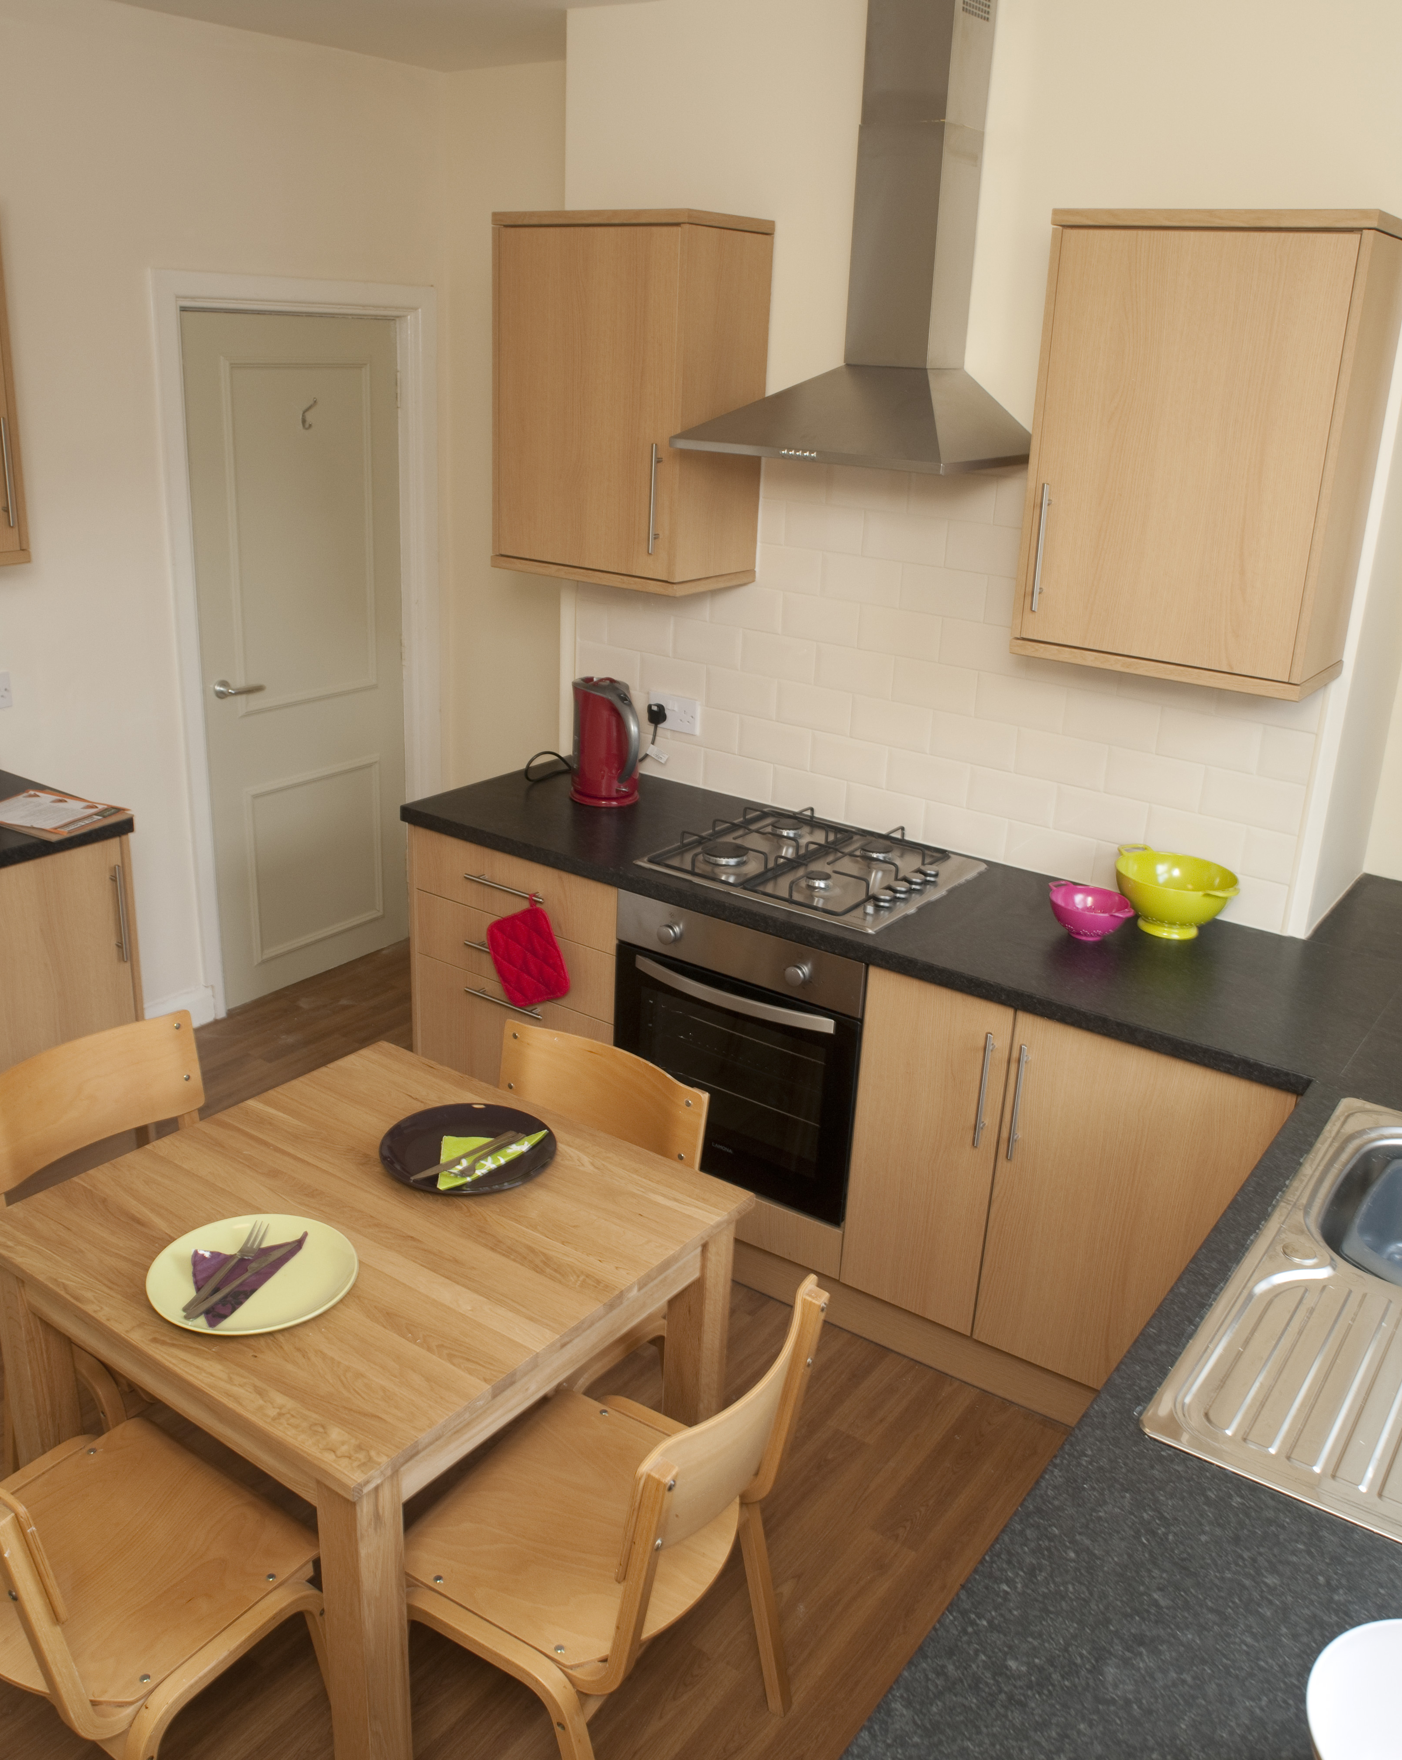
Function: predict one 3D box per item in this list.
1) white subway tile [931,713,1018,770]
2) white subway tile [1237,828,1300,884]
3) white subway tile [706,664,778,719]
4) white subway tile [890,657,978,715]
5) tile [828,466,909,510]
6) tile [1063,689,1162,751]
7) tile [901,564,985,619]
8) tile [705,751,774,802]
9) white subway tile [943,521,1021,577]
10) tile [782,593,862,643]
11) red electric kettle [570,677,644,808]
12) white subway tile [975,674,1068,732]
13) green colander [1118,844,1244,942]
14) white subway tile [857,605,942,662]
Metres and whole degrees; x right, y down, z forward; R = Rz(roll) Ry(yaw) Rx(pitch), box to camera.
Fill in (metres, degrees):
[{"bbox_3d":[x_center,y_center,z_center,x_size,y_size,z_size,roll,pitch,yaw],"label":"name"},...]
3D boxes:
[{"bbox_3d":[0.587,-0.298,3.167,0.198,0.100,0.010,16,25,32],"label":"white subway tile"},{"bbox_3d":[1.120,-0.050,2.883,0.095,0.100,0.010,16,24,32],"label":"white subway tile"},{"bbox_3d":[0.094,-0.448,3.523,0.200,0.100,0.008,16,25,32],"label":"white subway tile"},{"bbox_3d":[0.511,-0.420,3.206,0.200,0.100,0.010,16,24,32],"label":"white subway tile"},{"bbox_3d":[0.358,-0.846,3.134,0.198,0.099,0.009,16,25,32],"label":"tile"},{"bbox_3d":[0.843,-0.328,3.007,0.200,0.100,0.008,16,25,32],"label":"tile"},{"bbox_3d":[0.518,-0.607,3.109,0.198,0.100,0.010,16,25,32],"label":"tile"},{"bbox_3d":[0.088,-0.251,3.555,0.198,0.100,0.010,16,25,32],"label":"tile"},{"bbox_3d":[0.607,-0.685,3.047,0.200,0.100,0.010,16,24,32],"label":"white subway tile"},{"bbox_3d":[0.267,-0.586,3.332,0.200,0.100,0.010,16,24,32],"label":"tile"},{"bbox_3d":[-0.223,-0.319,3.469,0.195,0.262,0.160,15,25,30],"label":"red electric kettle"},{"bbox_3d":[0.668,-0.371,3.068,0.198,0.099,0.009,16,25,32],"label":"white subway tile"},{"bbox_3d":[0.924,0.039,2.866,0.240,0.122,0.270,-5,22,-19],"label":"green colander"},{"bbox_3d":[0.433,-0.539,3.224,0.200,0.100,0.010,16,24,32],"label":"white subway tile"}]

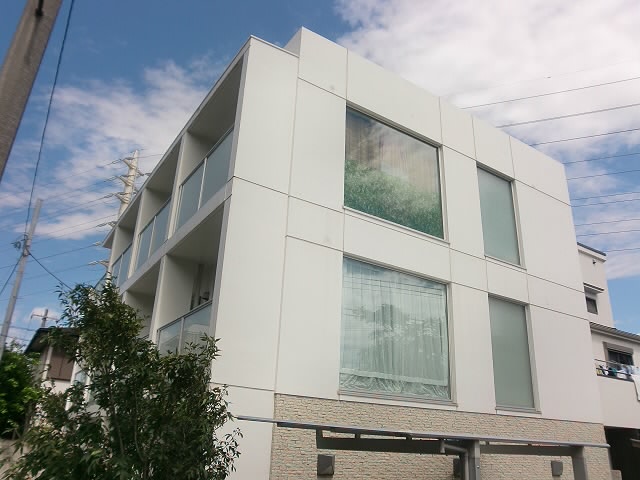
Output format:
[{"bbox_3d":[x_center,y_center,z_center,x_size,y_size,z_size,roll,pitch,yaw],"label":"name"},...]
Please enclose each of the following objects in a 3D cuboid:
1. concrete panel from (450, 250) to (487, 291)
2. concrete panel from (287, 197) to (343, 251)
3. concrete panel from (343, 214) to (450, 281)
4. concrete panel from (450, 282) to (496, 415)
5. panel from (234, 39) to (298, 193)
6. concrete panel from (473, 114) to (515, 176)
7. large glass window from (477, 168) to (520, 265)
[{"bbox_3d":[2.825,0.610,9.993,1.053,0.665,0.100,16,-25,-31],"label":"concrete panel"},{"bbox_3d":[-0.078,-0.220,8.165,1.067,0.665,0.100,16,-25,-31],"label":"concrete panel"},{"bbox_3d":[1.376,0.196,9.081,2.469,0.665,0.100,16,-25,-31],"label":"concrete panel"},{"bbox_3d":[2.768,1.970,9.466,1.053,2.254,0.100,16,-25,-31],"label":"concrete panel"},{"bbox_3d":[-0.864,-2.013,8.401,0.943,2.682,0.200,16,-26,-30],"label":"panel"},{"bbox_3d":[3.925,-2.061,11.752,1.322,1.158,0.100,16,-25,-31],"label":"concrete panel"},{"bbox_3d":[3.782,-0.478,11.194,1.276,2.193,0.120,16,-26,-30],"label":"large glass window"}]

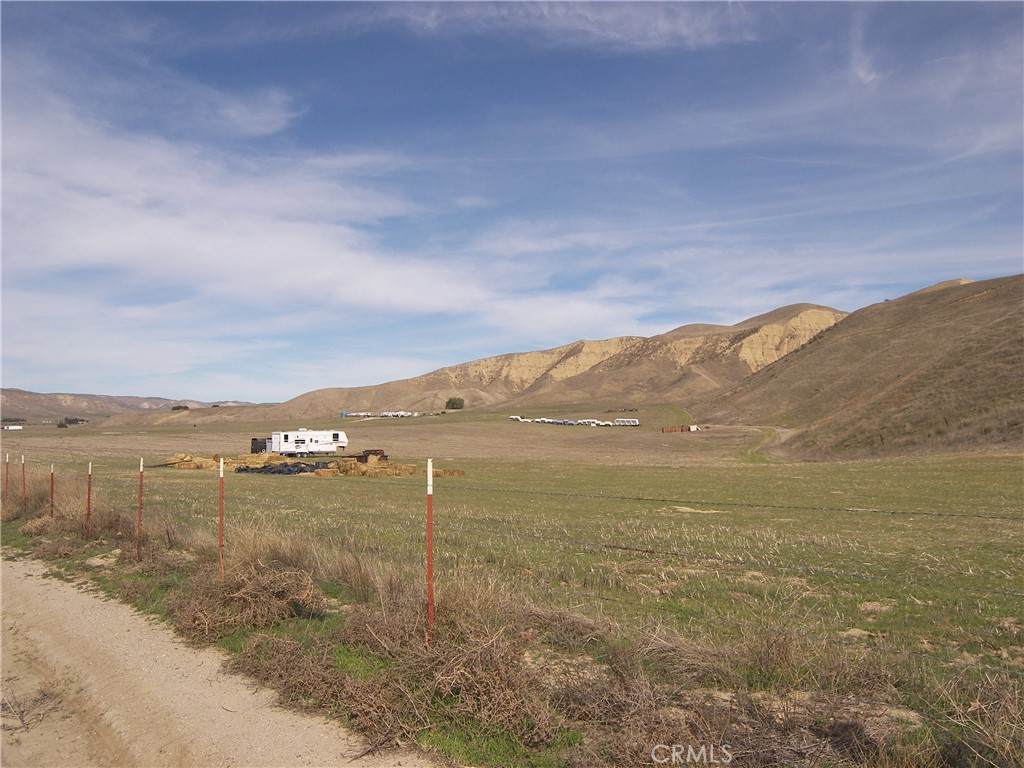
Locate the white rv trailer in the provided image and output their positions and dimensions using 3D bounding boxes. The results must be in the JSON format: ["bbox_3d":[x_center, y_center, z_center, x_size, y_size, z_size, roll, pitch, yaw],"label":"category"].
[{"bbox_3d":[-25.341,7.417,104.499,9.150,3.600,2.450,3,-5,-38],"label":"white rv trailer"}]

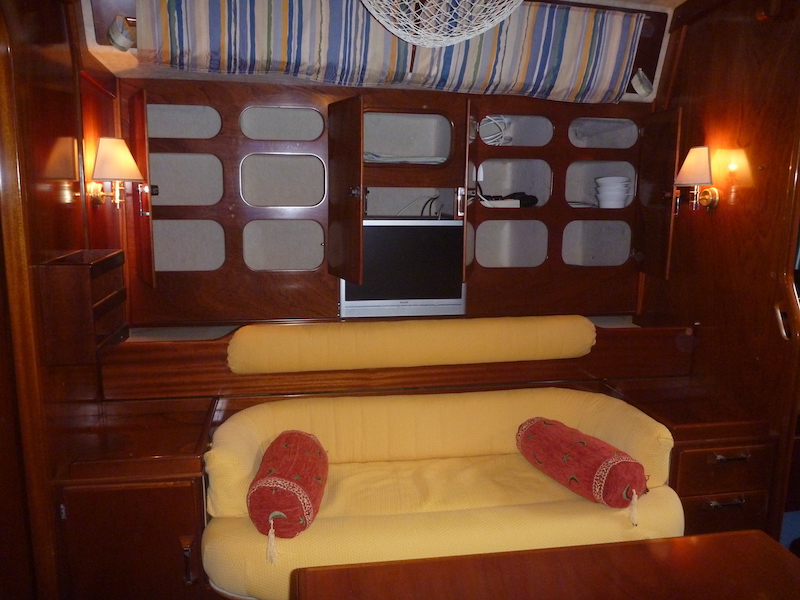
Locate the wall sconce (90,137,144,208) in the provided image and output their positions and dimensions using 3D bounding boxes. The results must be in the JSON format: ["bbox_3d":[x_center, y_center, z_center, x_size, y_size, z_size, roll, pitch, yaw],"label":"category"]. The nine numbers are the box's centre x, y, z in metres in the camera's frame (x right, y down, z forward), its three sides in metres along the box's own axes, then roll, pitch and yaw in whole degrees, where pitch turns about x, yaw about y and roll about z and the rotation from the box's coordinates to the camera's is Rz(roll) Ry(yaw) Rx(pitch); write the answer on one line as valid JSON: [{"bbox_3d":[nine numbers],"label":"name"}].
[{"bbox_3d":[-0.817,-0.363,1.854,0.151,0.197,0.128,-1,10,-10],"label":"wall sconce"}]

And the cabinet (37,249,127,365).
[{"bbox_3d":[-0.799,0.009,1.662,0.109,0.238,0.311,-1,10,-10],"label":"cabinet"}]

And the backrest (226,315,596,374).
[{"bbox_3d":[0.059,0.138,2.075,1.181,0.145,0.117,-1,10,-10],"label":"backrest"}]

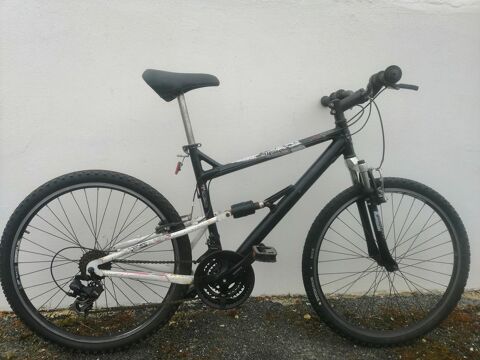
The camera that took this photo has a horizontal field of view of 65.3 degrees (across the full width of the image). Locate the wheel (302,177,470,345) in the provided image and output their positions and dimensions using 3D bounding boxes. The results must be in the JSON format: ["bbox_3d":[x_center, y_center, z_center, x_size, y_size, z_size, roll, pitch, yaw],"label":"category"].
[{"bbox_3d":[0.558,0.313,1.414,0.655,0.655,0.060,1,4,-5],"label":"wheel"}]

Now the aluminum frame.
[{"bbox_3d":[-0.042,0.042,1.341,0.950,0.670,0.150,1,4,-5],"label":"aluminum frame"}]

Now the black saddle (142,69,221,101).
[{"bbox_3d":[-0.204,-0.318,1.300,0.265,0.108,0.155,1,4,-5],"label":"black saddle"}]

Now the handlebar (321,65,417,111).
[{"bbox_3d":[0.432,-0.301,1.357,0.140,0.100,0.590,1,4,-5],"label":"handlebar"}]

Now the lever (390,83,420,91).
[{"bbox_3d":[0.507,-0.284,1.163,0.055,0.035,0.120,1,4,-5],"label":"lever"}]

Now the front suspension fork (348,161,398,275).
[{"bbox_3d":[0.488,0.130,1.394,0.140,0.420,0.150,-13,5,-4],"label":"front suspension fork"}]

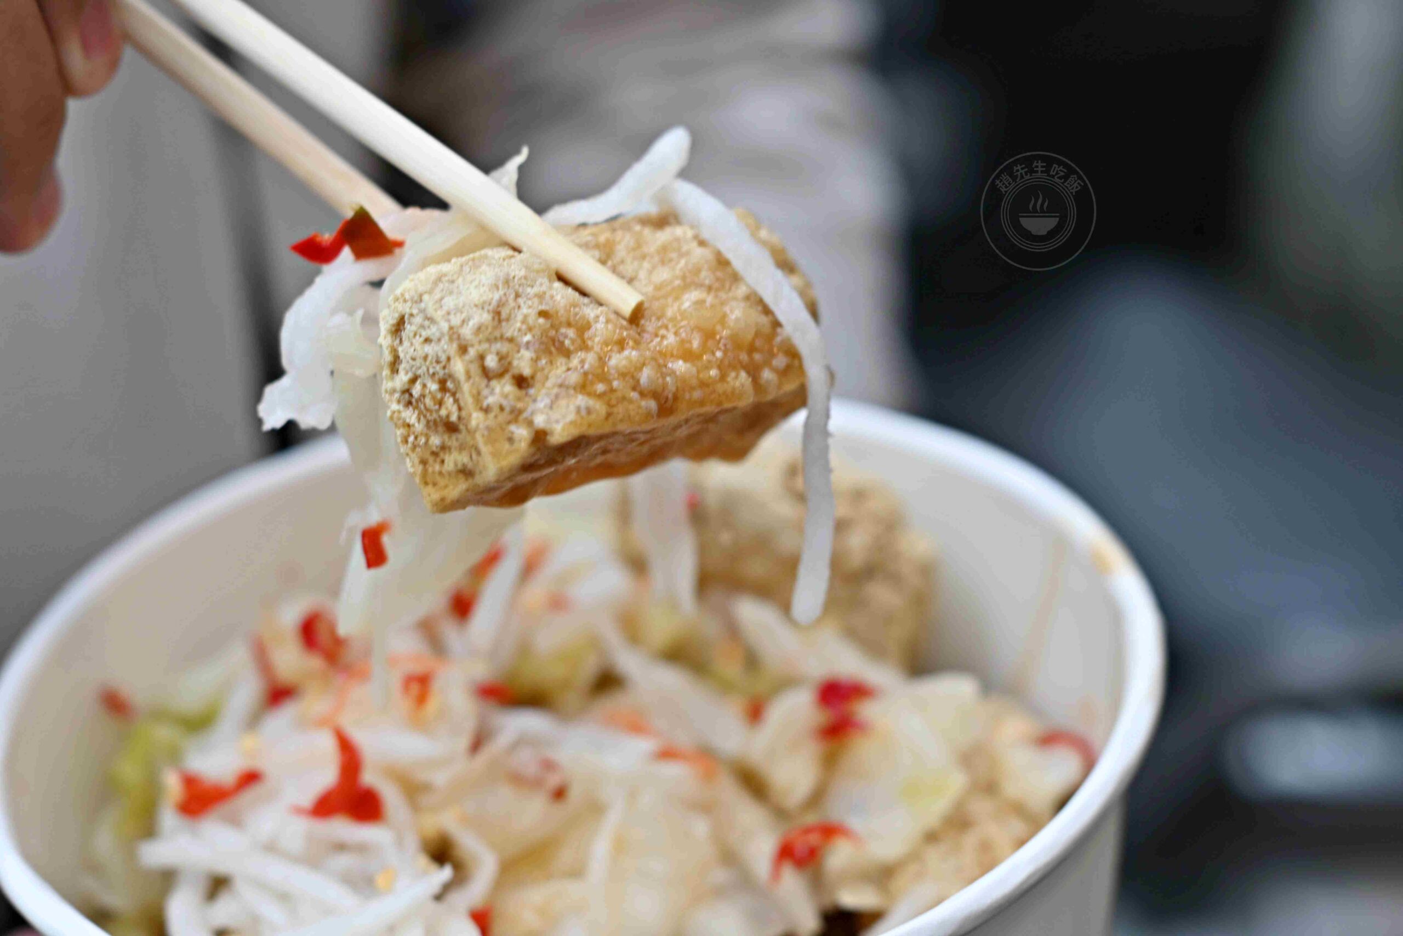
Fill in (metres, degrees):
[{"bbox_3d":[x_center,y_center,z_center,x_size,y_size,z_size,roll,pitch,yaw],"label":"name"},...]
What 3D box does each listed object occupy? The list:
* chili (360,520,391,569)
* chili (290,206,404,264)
[{"bbox_3d":[-0.039,0.009,0.347,0.004,0.006,0.004,-2,26,0],"label":"chili"},{"bbox_3d":[-0.042,-0.028,0.346,0.013,0.006,0.007,-2,26,0],"label":"chili"}]

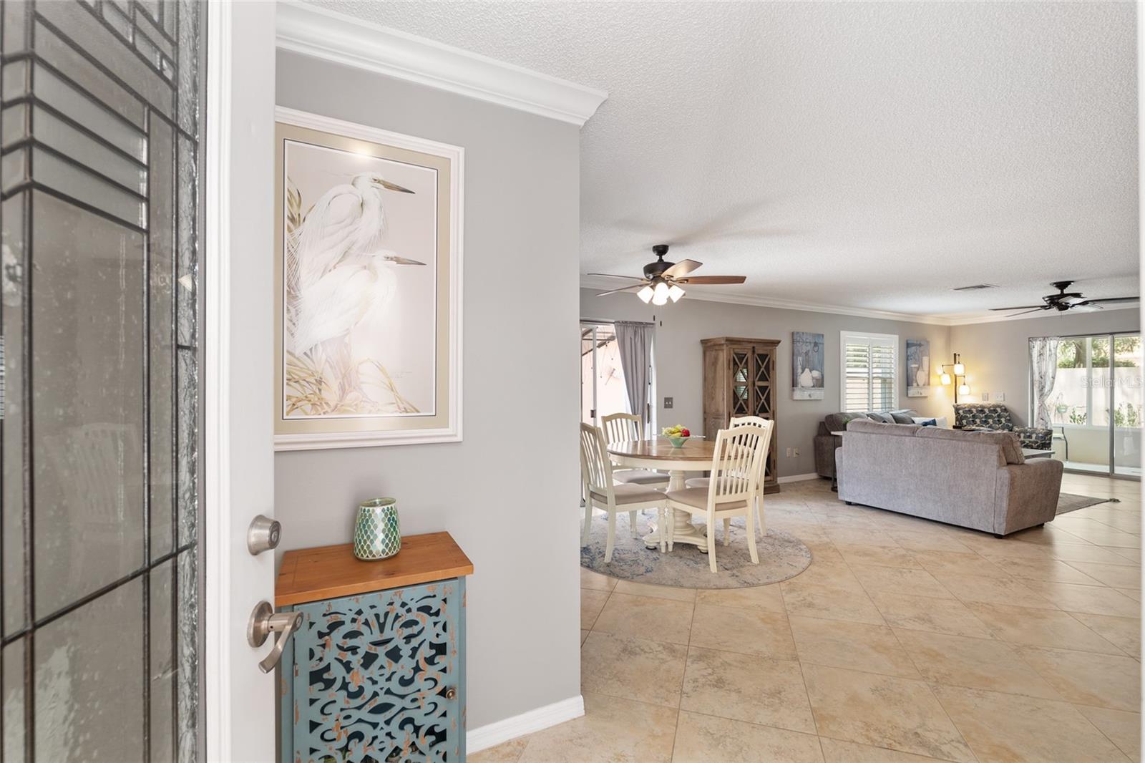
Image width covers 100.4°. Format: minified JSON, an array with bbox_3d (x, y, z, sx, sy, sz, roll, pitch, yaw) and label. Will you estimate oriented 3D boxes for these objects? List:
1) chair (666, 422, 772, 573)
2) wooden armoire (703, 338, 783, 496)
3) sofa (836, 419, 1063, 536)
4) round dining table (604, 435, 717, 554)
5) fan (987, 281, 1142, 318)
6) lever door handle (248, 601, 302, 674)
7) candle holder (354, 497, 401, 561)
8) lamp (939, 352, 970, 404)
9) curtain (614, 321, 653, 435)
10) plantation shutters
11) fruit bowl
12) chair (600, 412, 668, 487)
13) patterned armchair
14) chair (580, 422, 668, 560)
[{"bbox_3d":[1.070,0.825,3.590,0.500,1.000,0.560,0,-1,-22],"label":"chair"},{"bbox_3d":[2.042,0.426,5.748,0.880,1.836,0.430,0,-1,-26],"label":"wooden armoire"},{"bbox_3d":[3.723,0.868,4.877,0.970,0.940,1.530,0,-1,-26],"label":"sofa"},{"bbox_3d":[0.913,0.953,4.154,1.220,0.757,1.220,0,0,0],"label":"round dining table"},{"bbox_3d":[5.494,-0.944,5.343,1.330,0.340,1.330,0,-1,17],"label":"fan"},{"bbox_3d":[-0.465,0.391,0.738,0.065,0.076,0.138,0,0,-9],"label":"lever door handle"},{"bbox_3d":[-0.582,0.439,1.430,0.132,0.152,0.132,0,-1,-26],"label":"candle holder"},{"bbox_3d":[6.231,0.467,7.737,0.380,1.800,0.340,-1,-1,39],"label":"lamp"},{"bbox_3d":[0.696,0.324,5.298,0.532,1.966,0.110,0,-1,-26],"label":"curtain"},{"bbox_3d":[4.467,-0.054,7.156,1.370,1.340,0.080,0,-1,-26],"label":"plantation shutters"},{"bbox_3d":[0.899,0.483,4.155,0.240,0.190,0.240,0,0,0],"label":"fruit bowl"},{"bbox_3d":[0.608,0.836,4.537,0.470,1.020,0.600,0,-1,-26],"label":"chair"},{"bbox_3d":[6.163,0.855,6.859,0.770,1.000,0.860,0,-1,5],"label":"patterned armchair"},{"bbox_3d":[0.363,0.832,3.795,0.610,1.010,0.470,0,-1,-26],"label":"chair"}]

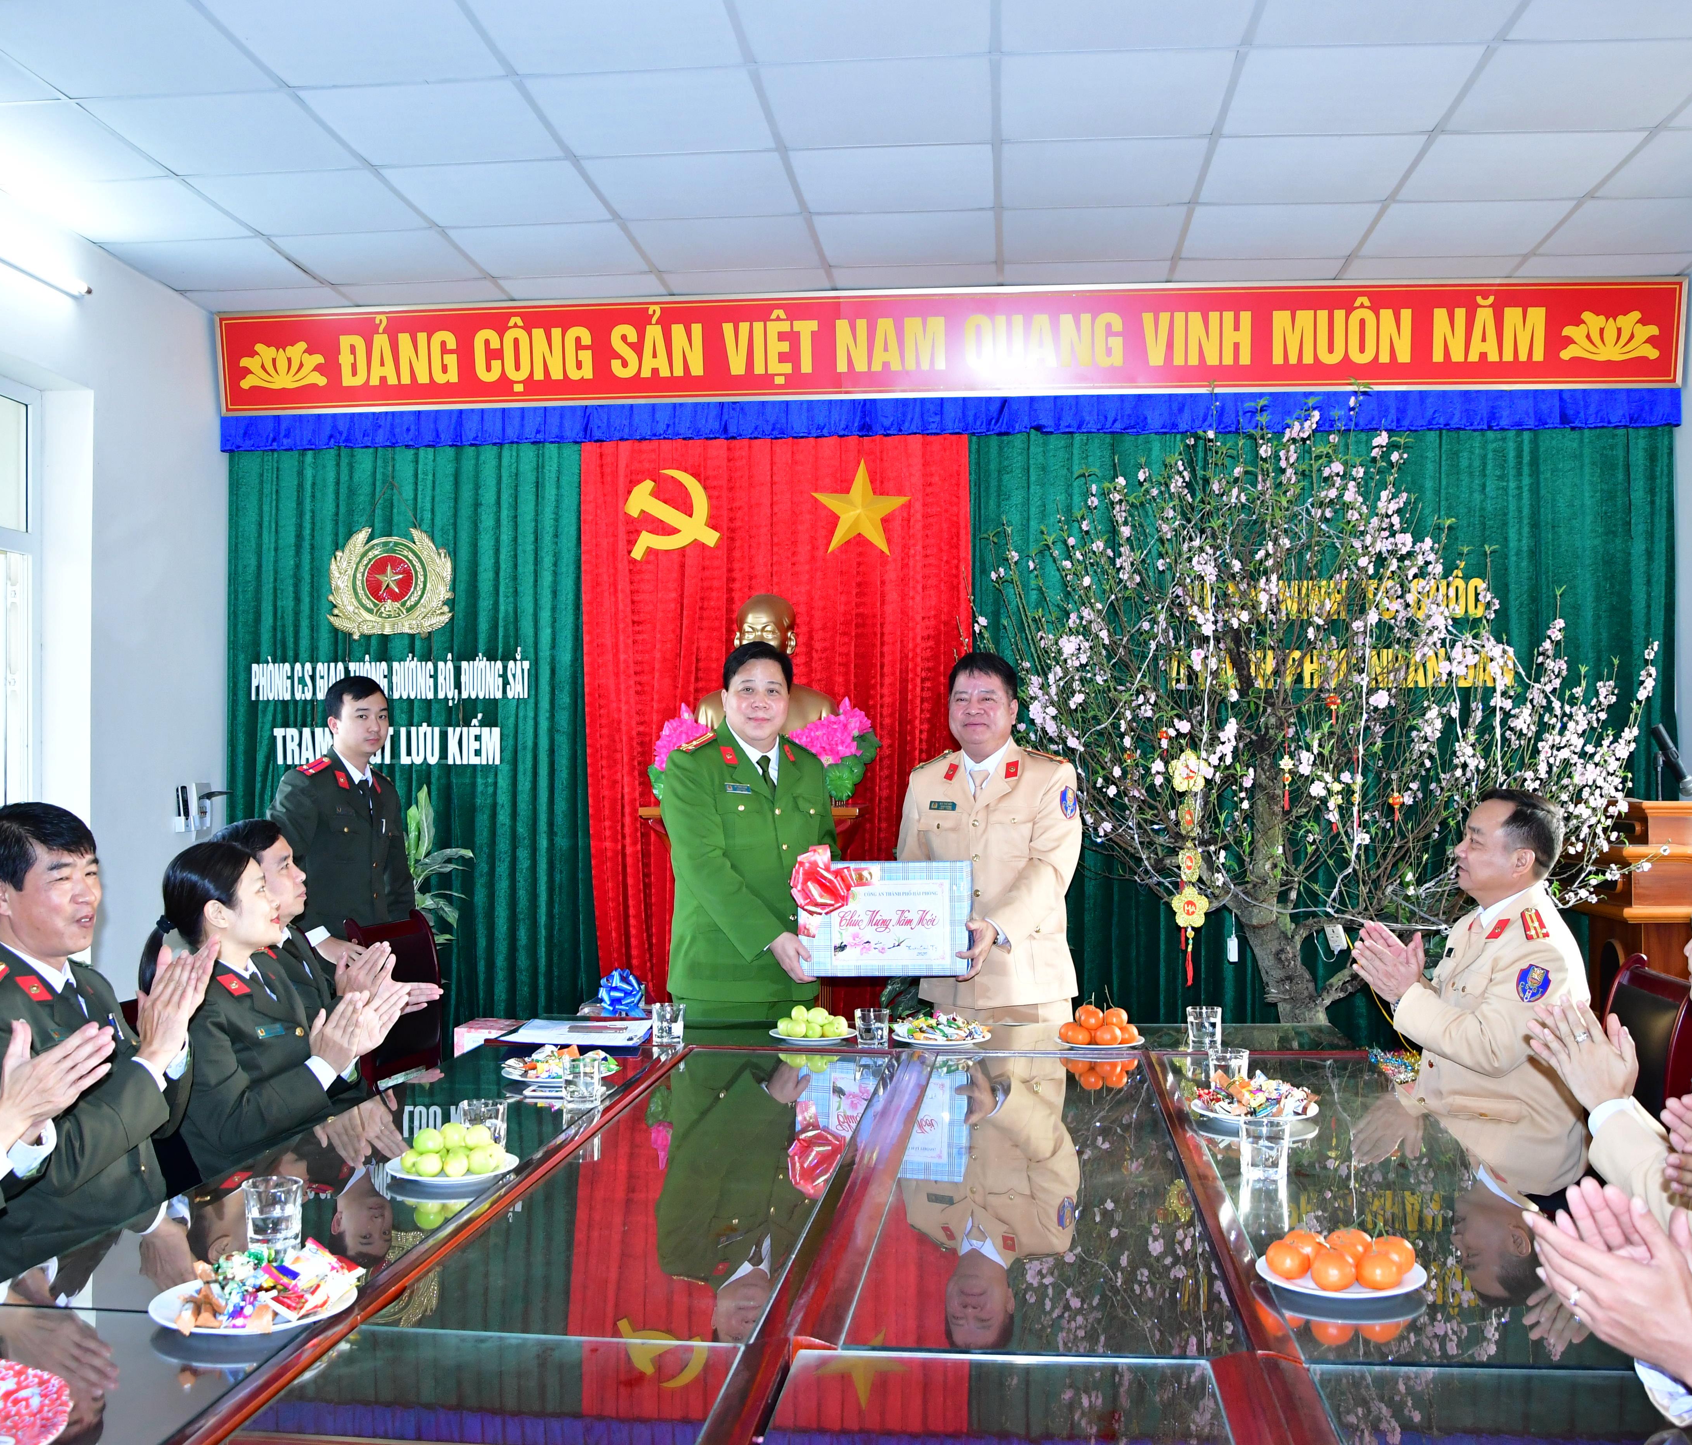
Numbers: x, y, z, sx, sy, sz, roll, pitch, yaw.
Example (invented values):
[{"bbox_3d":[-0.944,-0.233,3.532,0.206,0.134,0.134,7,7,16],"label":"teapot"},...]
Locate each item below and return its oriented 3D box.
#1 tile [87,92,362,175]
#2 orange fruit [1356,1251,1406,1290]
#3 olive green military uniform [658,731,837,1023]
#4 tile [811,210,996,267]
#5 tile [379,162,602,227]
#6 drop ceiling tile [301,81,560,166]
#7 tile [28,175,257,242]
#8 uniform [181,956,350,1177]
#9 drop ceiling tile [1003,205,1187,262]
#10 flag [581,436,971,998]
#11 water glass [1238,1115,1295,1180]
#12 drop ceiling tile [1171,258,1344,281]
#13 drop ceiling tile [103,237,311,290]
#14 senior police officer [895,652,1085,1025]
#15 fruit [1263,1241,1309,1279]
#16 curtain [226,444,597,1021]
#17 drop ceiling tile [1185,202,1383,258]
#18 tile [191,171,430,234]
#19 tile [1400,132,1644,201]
[{"bbox_3d":[-1.677,-1.601,4.407,0.595,0.020,0.585,0,-1,6],"label":"tile"},{"bbox_3d":[0.644,0.657,1.960,0.057,0.051,0.057,0,-1,6],"label":"orange fruit"},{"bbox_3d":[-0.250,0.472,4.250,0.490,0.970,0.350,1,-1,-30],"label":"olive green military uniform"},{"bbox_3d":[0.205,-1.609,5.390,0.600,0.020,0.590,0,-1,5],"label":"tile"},{"bbox_3d":[-1.039,-1.597,4.897,0.595,0.020,0.585,0,-1,6],"label":"tile"},{"bbox_3d":[-1.117,-1.648,4.466,0.595,0.018,0.570,0,-1,6],"label":"drop ceiling tile"},{"bbox_3d":[-2.210,-1.586,5.028,0.595,0.020,0.585,0,-1,6],"label":"tile"},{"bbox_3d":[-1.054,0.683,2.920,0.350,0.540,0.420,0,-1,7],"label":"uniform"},{"bbox_3d":[0.803,-1.607,5.331,0.600,0.020,0.580,0,-1,6],"label":"drop ceiling tile"},{"bbox_3d":[-0.257,0.140,5.950,1.430,2.400,0.100,0,-1,6],"label":"flag"},{"bbox_3d":[0.638,0.650,2.477,0.076,0.085,0.076,0,-1,5],"label":"water glass"},{"bbox_3d":[1.442,-1.594,5.705,0.600,0.020,0.330,0,-1,6],"label":"drop ceiling tile"},{"bbox_3d":[-2.206,-1.621,5.735,0.585,0.018,0.565,0,-1,6],"label":"drop ceiling tile"},{"bbox_3d":[0.363,0.647,4.123,0.500,1.660,0.430,0,-1,12],"label":"senior police officer"},{"bbox_3d":[0.528,0.645,1.950,0.054,0.048,0.054,0,-1,5],"label":"fruit"},{"bbox_3d":[-1.630,0.170,6.060,1.430,2.540,0.120,0,-1,5],"label":"curtain"},{"bbox_3d":[1.398,-1.601,5.271,0.600,0.020,0.580,0,-1,6],"label":"drop ceiling tile"},{"bbox_3d":[-1.639,-1.614,5.020,0.600,0.020,0.590,0,-1,5],"label":"tile"},{"bbox_3d":[1.923,-1.600,4.648,0.600,0.020,0.580,0,-1,6],"label":"tile"}]

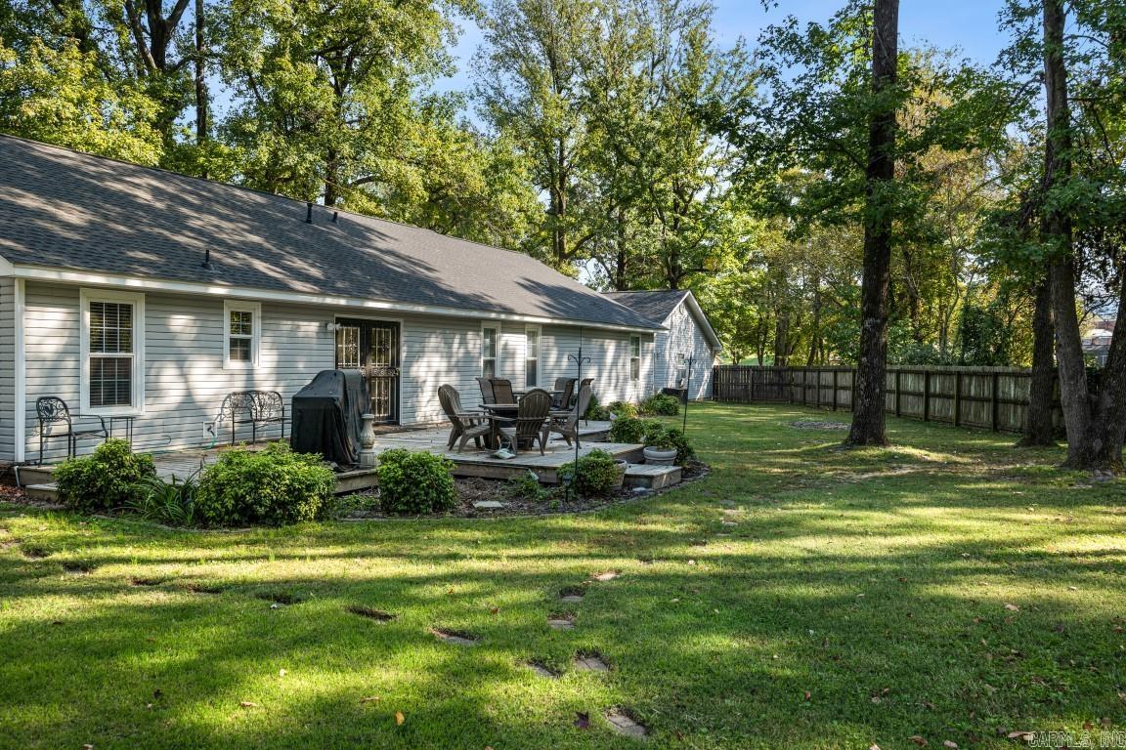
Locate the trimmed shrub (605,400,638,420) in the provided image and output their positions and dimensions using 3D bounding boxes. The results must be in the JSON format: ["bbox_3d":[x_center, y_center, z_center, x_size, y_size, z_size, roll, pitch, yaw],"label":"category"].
[{"bbox_3d":[1.694,1.000,25.500,0.920,0.580,0.800,0,1,0],"label":"trimmed shrub"}]

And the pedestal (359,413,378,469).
[{"bbox_3d":[-2.362,0.802,10.660,0.195,0.645,0.195,1,1,27],"label":"pedestal"}]

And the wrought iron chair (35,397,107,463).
[{"bbox_3d":[-6.070,0.690,10.840,0.600,0.860,0.560,0,1,14],"label":"wrought iron chair"}]

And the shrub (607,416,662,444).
[{"bbox_3d":[1.300,1.042,16.115,0.950,0.700,0.850,0,1,0],"label":"shrub"}]

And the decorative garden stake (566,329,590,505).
[{"bbox_3d":[0.185,0.452,10.337,0.280,2.030,0.060,0,1,0],"label":"decorative garden stake"}]

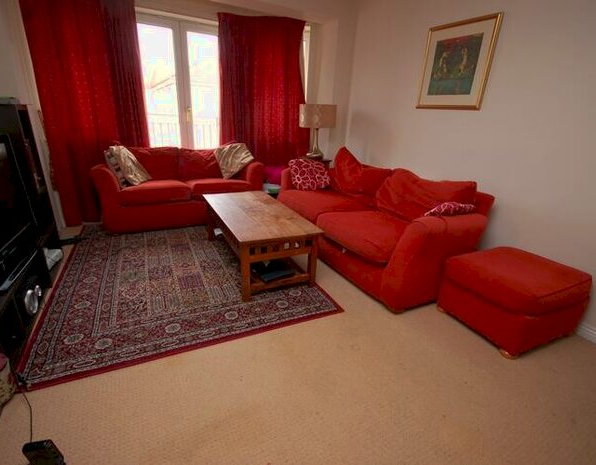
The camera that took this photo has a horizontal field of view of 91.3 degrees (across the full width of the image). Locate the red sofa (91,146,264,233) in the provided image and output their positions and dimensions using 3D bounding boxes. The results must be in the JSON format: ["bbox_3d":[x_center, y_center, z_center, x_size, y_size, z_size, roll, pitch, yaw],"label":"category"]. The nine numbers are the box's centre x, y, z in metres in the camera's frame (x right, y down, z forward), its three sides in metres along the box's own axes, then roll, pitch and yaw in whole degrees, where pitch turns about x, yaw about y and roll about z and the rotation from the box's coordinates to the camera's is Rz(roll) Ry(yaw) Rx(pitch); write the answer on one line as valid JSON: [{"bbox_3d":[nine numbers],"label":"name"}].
[{"bbox_3d":[-1.320,-0.582,3.433,1.660,0.810,0.880,-6,23,-22],"label":"red sofa"}]

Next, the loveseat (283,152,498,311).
[{"bbox_3d":[0.646,-0.226,2.772,0.940,0.840,1.970,-8,24,-26],"label":"loveseat"}]

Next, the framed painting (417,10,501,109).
[{"bbox_3d":[1.250,-1.335,2.354,0.030,0.620,0.620,-8,24,-26],"label":"framed painting"}]

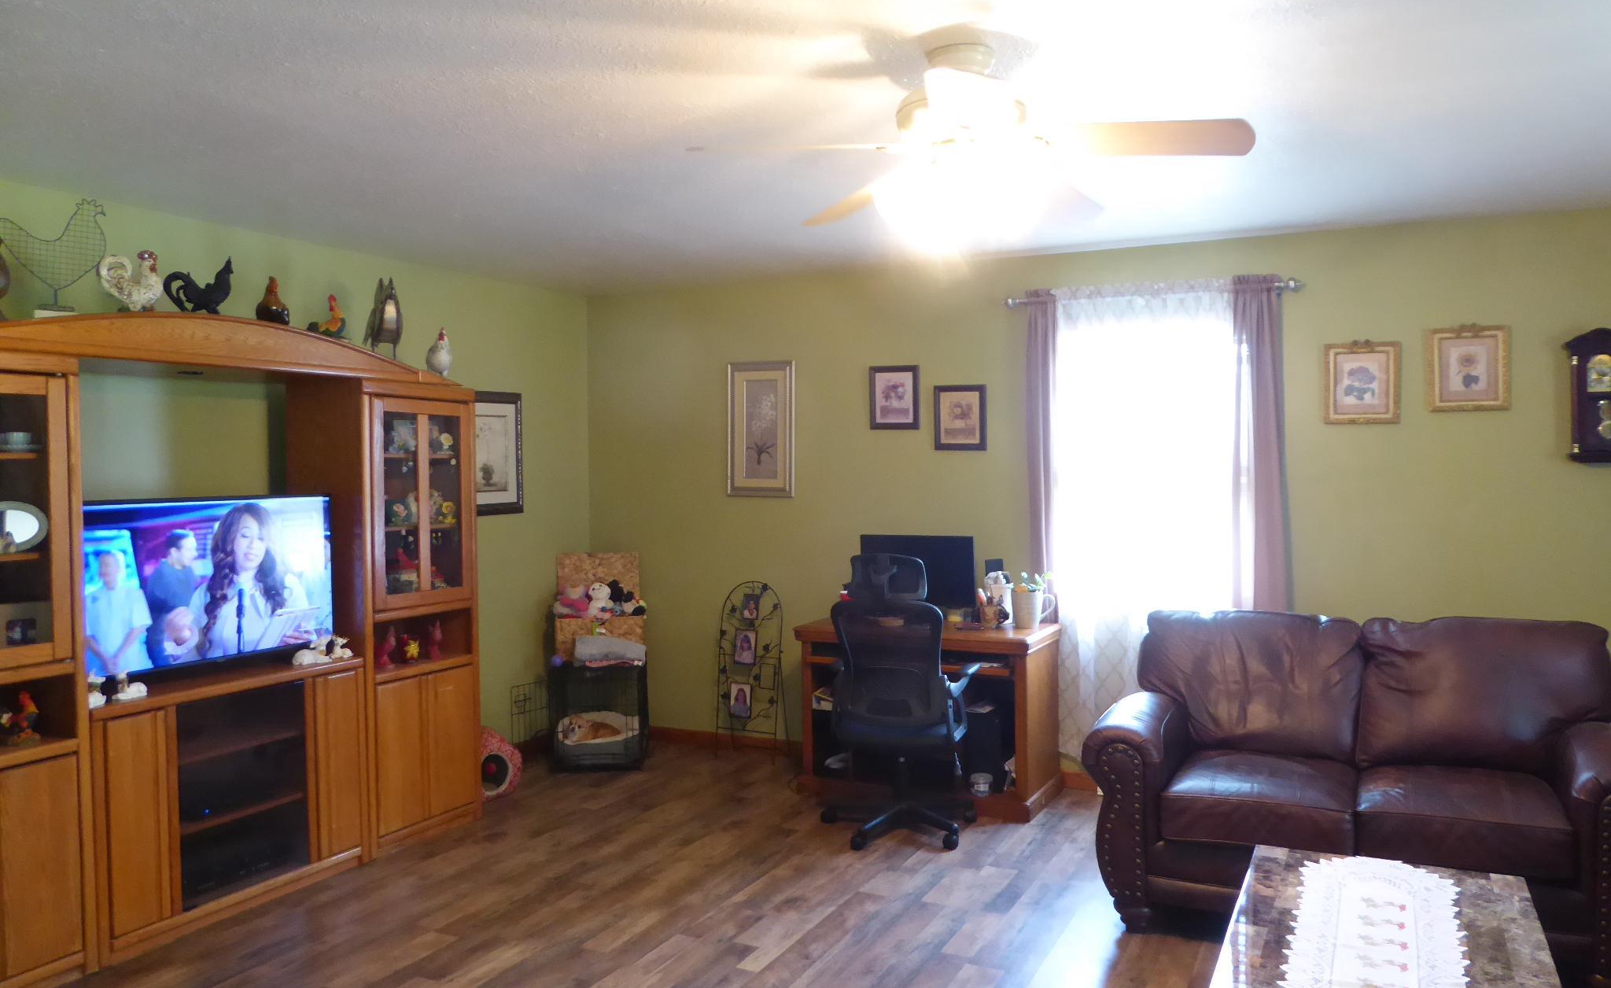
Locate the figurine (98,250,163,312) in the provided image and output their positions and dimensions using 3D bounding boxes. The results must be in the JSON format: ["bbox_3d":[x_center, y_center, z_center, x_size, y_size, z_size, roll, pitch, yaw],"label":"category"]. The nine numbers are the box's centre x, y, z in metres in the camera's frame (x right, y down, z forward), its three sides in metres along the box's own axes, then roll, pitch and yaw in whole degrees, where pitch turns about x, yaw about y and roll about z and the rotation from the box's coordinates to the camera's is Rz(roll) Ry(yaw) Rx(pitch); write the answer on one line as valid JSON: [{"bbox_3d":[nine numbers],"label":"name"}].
[{"bbox_3d":[-2.125,-0.668,3.518,0.195,0.192,0.095,-2,2,-33],"label":"figurine"}]

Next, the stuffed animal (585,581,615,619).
[{"bbox_3d":[-1.035,0.538,5.620,0.150,0.195,0.130,0,2,0],"label":"stuffed animal"}]

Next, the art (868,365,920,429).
[{"bbox_3d":[0.431,-0.464,5.384,0.260,0.308,0.024,0,2,27],"label":"art"}]

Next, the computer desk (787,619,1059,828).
[{"bbox_3d":[0.562,0.977,5.067,1.080,0.755,0.570,0,2,27],"label":"computer desk"}]

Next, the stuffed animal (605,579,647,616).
[{"bbox_3d":[-0.909,0.521,5.640,0.200,0.185,0.140,0,2,0],"label":"stuffed animal"}]

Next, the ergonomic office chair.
[{"bbox_3d":[0.373,0.798,4.536,0.640,1.144,0.660,0,2,22],"label":"ergonomic office chair"}]

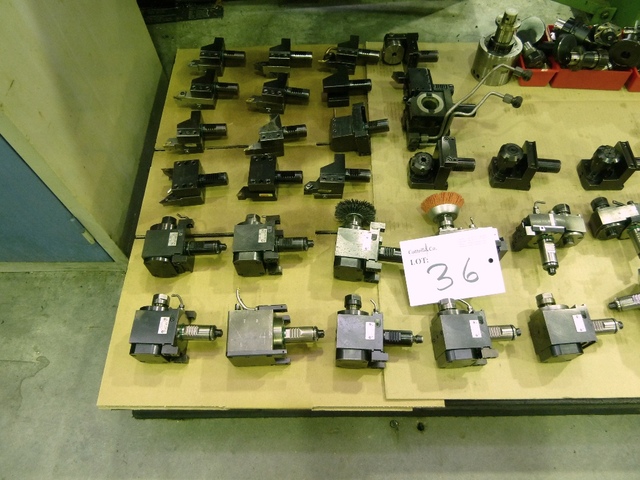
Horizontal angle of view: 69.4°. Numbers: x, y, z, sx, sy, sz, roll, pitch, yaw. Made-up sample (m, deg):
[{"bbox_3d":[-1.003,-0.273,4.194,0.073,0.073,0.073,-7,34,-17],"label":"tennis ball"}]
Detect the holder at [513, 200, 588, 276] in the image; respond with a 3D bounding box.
[{"bbox_3d":[0.501,0.001,1.003,0.138,0.080,0.167,3,59,4],"label":"holder"}]

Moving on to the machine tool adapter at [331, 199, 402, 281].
[{"bbox_3d":[0.114,0.004,0.947,0.164,0.090,0.152,4,61,3],"label":"machine tool adapter"}]

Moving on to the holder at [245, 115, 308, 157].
[{"bbox_3d":[-0.108,-0.263,1.156,0.155,0.060,0.082,-7,60,-3],"label":"holder"}]

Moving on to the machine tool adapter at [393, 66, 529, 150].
[{"bbox_3d":[0.345,-0.313,1.109,0.322,0.105,0.186,1,61,2],"label":"machine tool adapter"}]

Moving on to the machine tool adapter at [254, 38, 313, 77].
[{"bbox_3d":[-0.096,-0.491,1.238,0.153,0.061,0.094,0,61,1],"label":"machine tool adapter"}]

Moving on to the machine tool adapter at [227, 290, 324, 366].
[{"bbox_3d":[-0.082,0.173,0.923,0.181,0.075,0.134,-2,59,1],"label":"machine tool adapter"}]

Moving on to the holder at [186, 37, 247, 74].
[{"bbox_3d":[-0.285,-0.515,1.305,0.154,0.060,0.086,-1,60,1],"label":"holder"}]

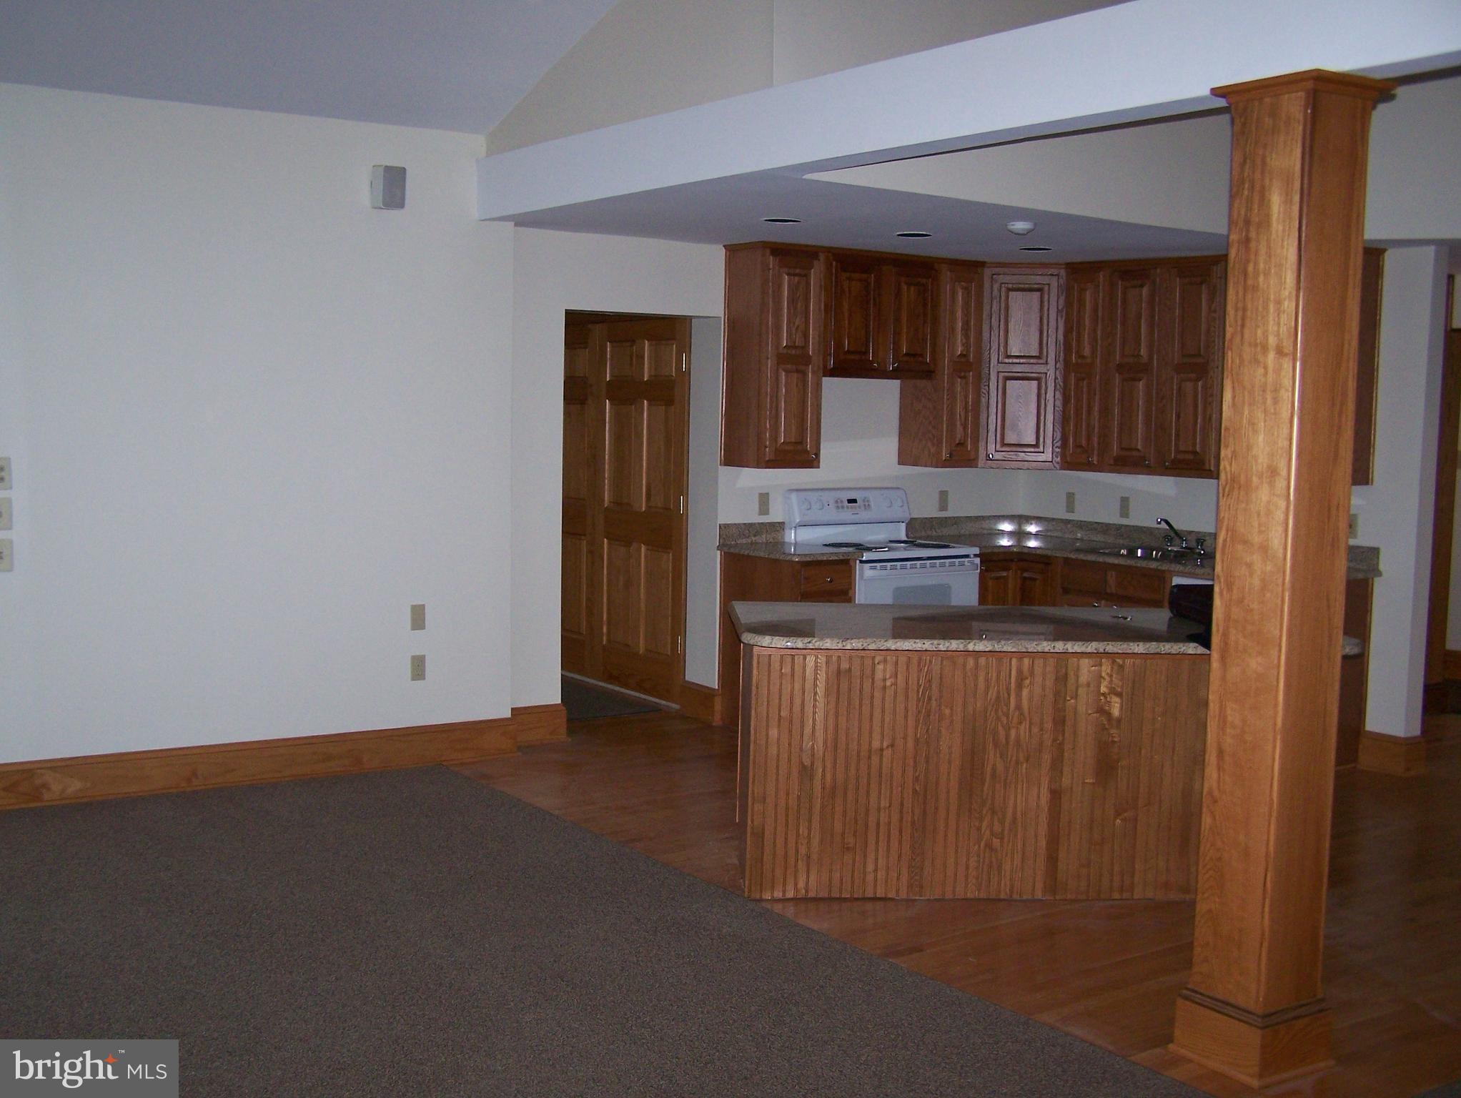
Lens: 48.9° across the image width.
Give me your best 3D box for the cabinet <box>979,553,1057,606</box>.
[{"bbox_3d":[1.524,0.438,8.721,0.990,0.889,0.904,-2,6,-35],"label":"cabinet"}]

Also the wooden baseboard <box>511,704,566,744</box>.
[{"bbox_3d":[-0.942,0.838,7.651,0.369,0.174,0.030,-2,6,-35],"label":"wooden baseboard"}]

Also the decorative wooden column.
[{"bbox_3d":[1.343,0.087,3.975,0.291,2.414,0.288,-2,6,-35],"label":"decorative wooden column"}]

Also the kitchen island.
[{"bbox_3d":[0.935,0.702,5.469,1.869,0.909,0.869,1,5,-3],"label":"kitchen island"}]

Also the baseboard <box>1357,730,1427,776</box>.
[{"bbox_3d":[3.088,0.938,7.478,0.202,0.179,0.227,-2,6,-35],"label":"baseboard"}]

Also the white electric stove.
[{"bbox_3d":[0.763,0.310,8.240,0.778,1.197,0.727,-2,6,-35],"label":"white electric stove"}]

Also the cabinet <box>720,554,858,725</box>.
[{"bbox_3d":[0.263,0.474,8.004,0.343,0.889,0.621,-2,6,-35],"label":"cabinet"}]

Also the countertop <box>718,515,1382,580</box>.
[{"bbox_3d":[1.479,0.007,7.759,2.141,0.137,2.343,-2,6,-35],"label":"countertop"}]

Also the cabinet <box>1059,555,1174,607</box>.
[{"bbox_3d":[2.137,0.500,8.171,0.626,0.889,0.707,-2,6,-35],"label":"cabinet"}]

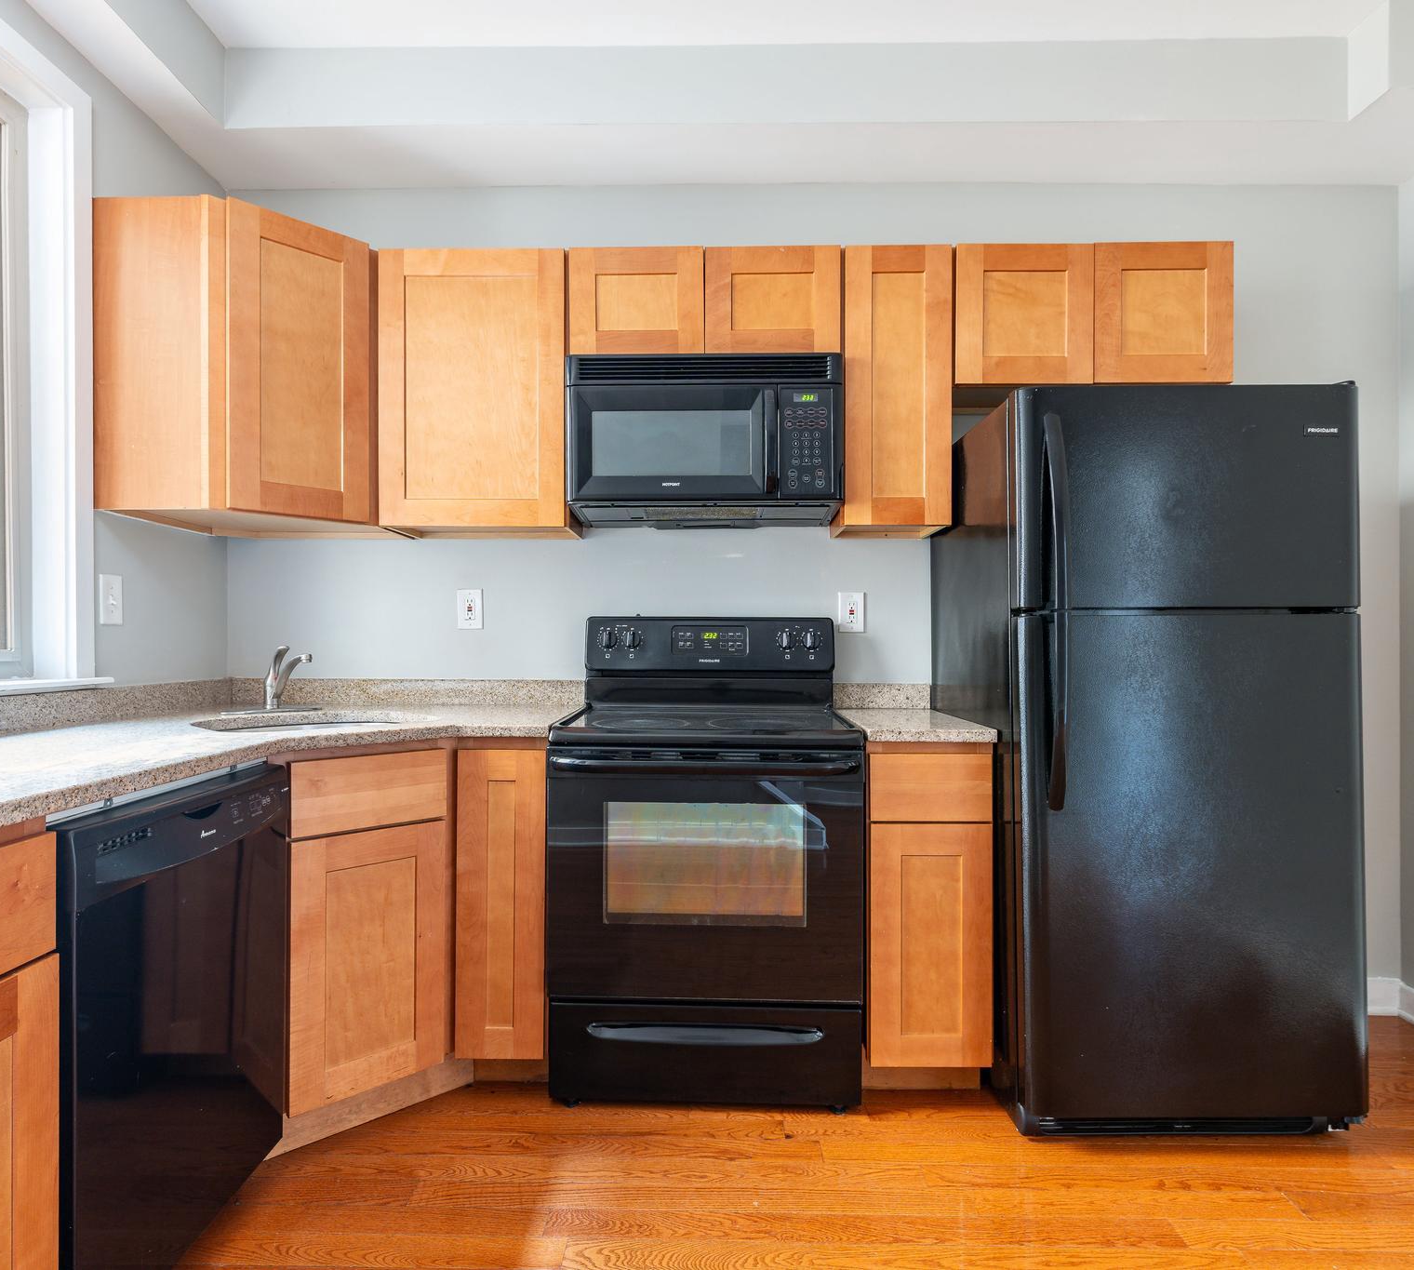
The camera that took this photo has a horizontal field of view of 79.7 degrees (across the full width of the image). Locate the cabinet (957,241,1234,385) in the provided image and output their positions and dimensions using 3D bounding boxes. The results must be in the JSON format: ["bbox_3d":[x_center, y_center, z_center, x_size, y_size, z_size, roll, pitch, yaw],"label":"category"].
[{"bbox_3d":[1.057,-0.871,2.460,0.752,0.384,0.325,0,0,2],"label":"cabinet"}]

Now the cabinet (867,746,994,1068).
[{"bbox_3d":[0.545,0.660,2.330,0.303,0.800,0.610,0,0,2],"label":"cabinet"}]

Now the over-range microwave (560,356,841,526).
[{"bbox_3d":[-0.003,-0.560,2.455,0.757,0.420,0.385,0,0,2],"label":"over-range microwave"}]

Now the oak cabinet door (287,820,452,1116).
[{"bbox_3d":[-0.781,0.751,1.968,0.352,0.595,0.022,0,0,-42],"label":"oak cabinet door"}]

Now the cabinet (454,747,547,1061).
[{"bbox_3d":[-0.500,0.657,2.070,0.223,0.752,0.020,0,0,2],"label":"cabinet"}]

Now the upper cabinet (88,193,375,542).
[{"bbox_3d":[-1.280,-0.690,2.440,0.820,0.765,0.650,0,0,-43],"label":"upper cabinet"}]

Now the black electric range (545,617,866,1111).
[{"bbox_3d":[0.008,0.545,2.308,0.757,1.195,0.670,0,0,2],"label":"black electric range"}]

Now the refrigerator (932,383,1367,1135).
[{"bbox_3d":[1.078,0.287,2.220,0.757,1.695,0.780,0,0,2],"label":"refrigerator"}]

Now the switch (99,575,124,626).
[{"bbox_3d":[-1.518,-0.089,2.163,0.014,0.124,0.080,0,0,0],"label":"switch"}]

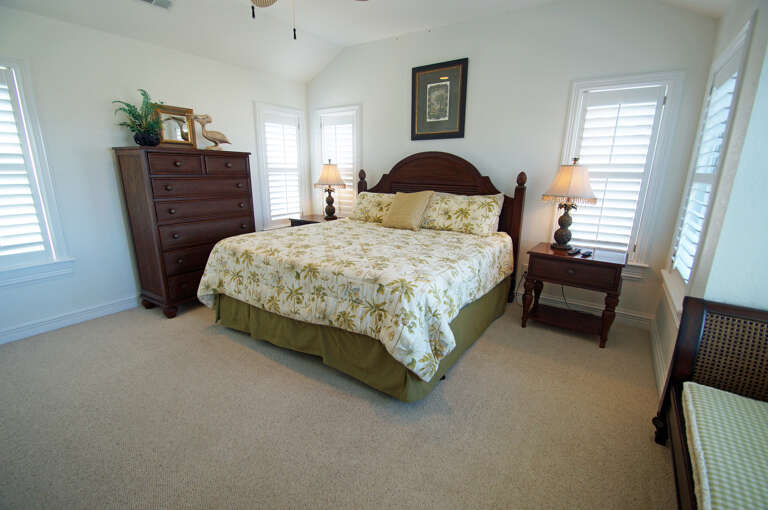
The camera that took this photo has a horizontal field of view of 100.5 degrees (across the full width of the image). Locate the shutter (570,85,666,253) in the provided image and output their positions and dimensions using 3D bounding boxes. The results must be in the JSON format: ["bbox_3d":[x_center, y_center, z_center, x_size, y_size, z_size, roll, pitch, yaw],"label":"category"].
[{"bbox_3d":[1.947,-0.673,2.771,0.597,1.435,0.061,10,18,32],"label":"shutter"}]

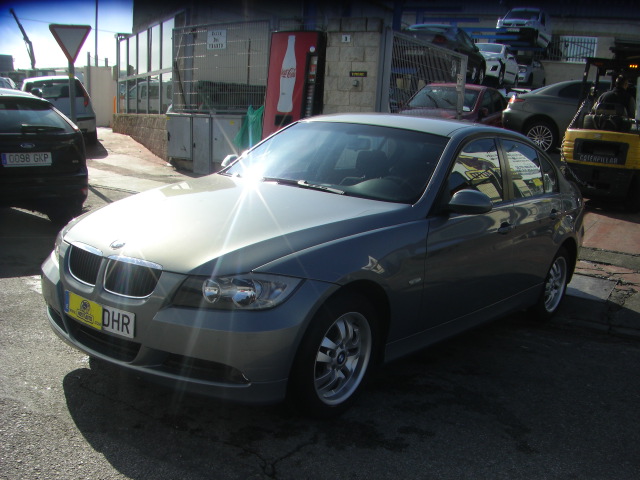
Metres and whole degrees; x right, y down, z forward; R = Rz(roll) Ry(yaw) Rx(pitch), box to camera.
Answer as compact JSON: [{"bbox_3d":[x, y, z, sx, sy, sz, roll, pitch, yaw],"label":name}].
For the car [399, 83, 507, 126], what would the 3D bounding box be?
[{"bbox_3d":[2.636,-2.226,13.557,1.680,1.400,4.200,9,11,31],"label":"car"}]

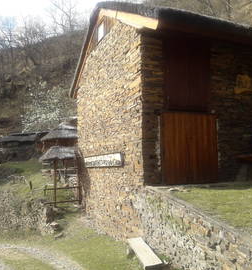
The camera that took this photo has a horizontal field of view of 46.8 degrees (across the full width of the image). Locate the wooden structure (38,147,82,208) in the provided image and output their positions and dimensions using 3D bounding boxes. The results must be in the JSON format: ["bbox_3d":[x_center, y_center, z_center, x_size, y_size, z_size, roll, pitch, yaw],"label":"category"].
[{"bbox_3d":[-3.700,2.309,16.200,2.200,3.150,1.900,2,-7,-25],"label":"wooden structure"}]

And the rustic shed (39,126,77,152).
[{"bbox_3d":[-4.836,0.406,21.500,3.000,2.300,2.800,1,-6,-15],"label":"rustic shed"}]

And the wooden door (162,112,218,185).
[{"bbox_3d":[1.734,0.363,7.717,1.690,1.870,0.100,1,-7,-21],"label":"wooden door"}]

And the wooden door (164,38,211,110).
[{"bbox_3d":[1.686,-1.573,7.920,1.480,1.980,0.100,1,-7,-21],"label":"wooden door"}]

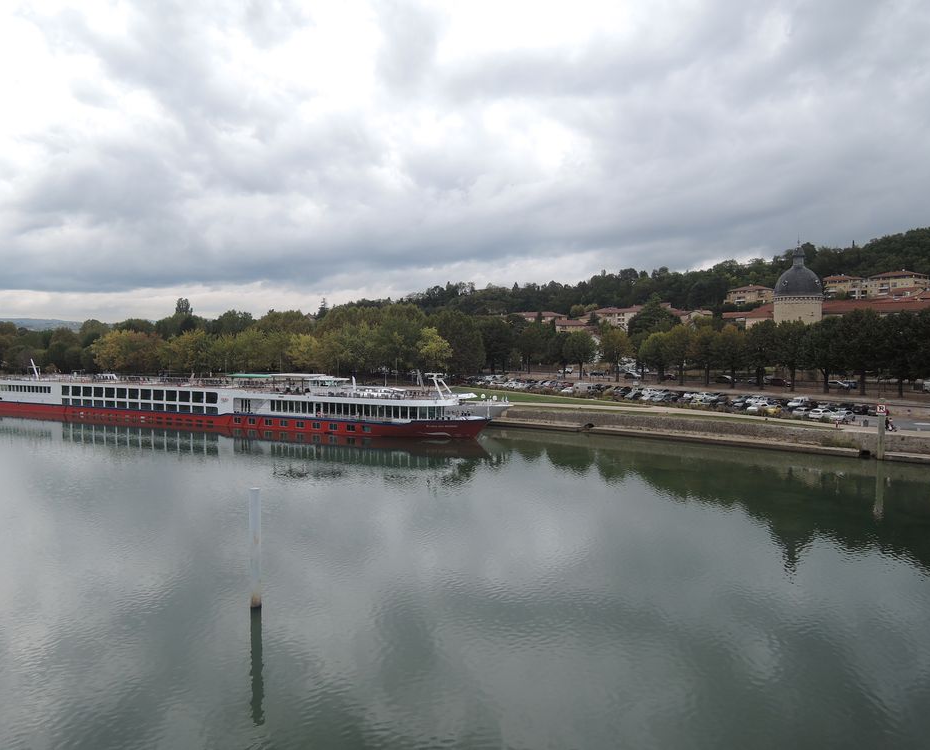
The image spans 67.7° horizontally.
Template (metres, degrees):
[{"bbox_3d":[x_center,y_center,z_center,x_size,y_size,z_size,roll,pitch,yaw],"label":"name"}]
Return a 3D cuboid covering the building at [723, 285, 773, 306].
[{"bbox_3d":[132.872,-36.833,324.702,19.500,10.300,13.000,2,3,37],"label":"building"}]

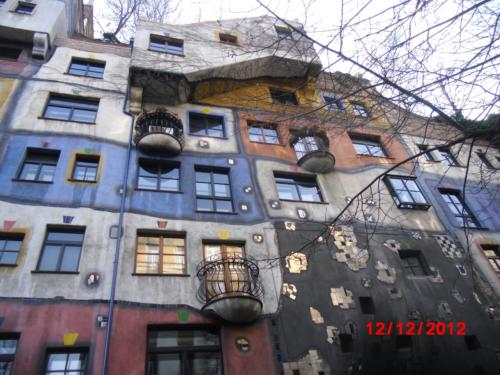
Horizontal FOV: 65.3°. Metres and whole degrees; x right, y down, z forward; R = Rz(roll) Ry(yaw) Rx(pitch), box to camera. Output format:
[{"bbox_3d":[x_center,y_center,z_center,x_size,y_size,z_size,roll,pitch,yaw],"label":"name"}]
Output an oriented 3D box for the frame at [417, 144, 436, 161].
[{"bbox_3d":[8.129,-1.522,18.094,0.534,1.067,0.184,4,-43,-15],"label":"frame"}]

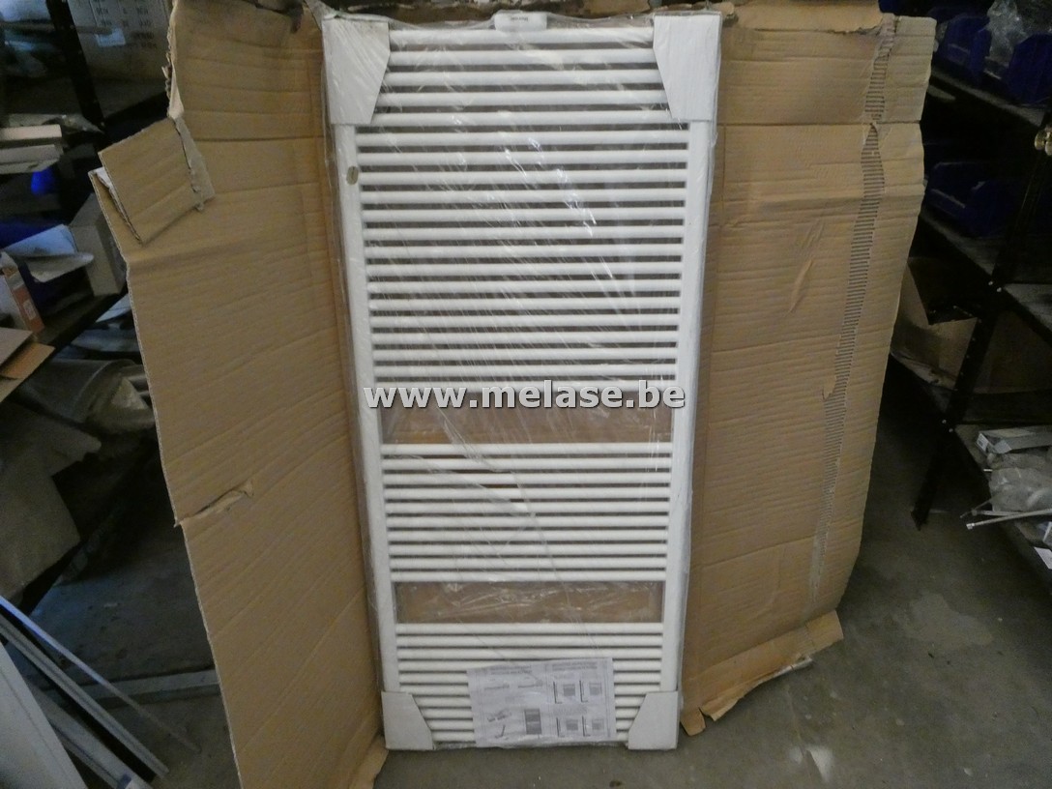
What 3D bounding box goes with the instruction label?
[{"bbox_3d":[0.035,0.640,1.506,0.297,0.207,0.008,-4,18,3],"label":"instruction label"}]

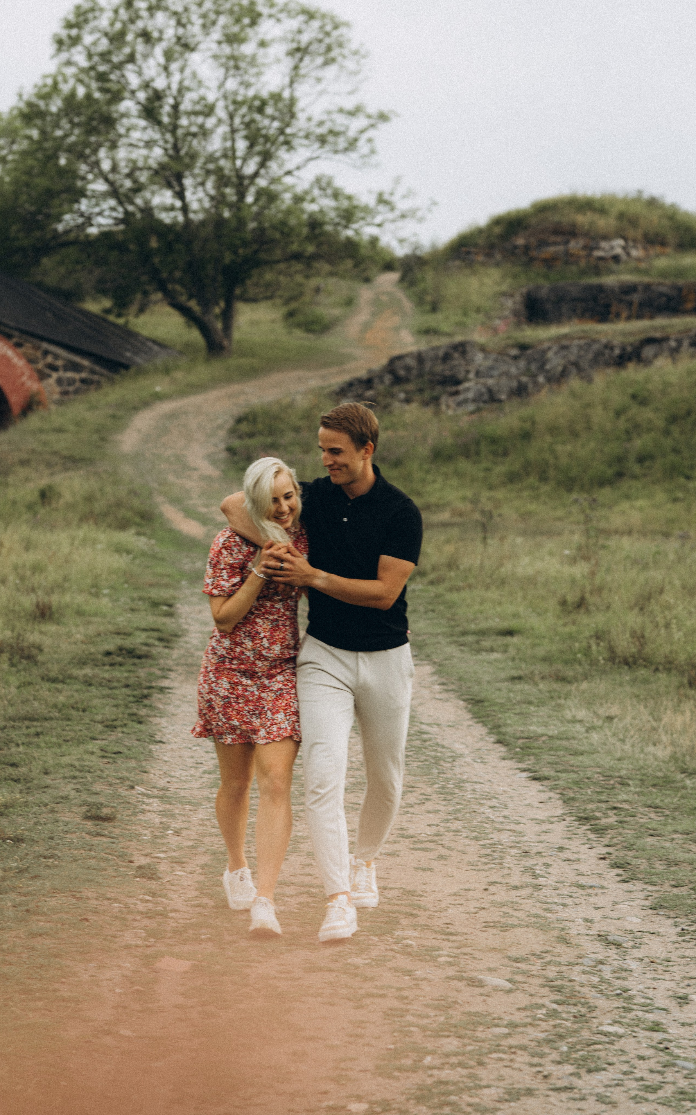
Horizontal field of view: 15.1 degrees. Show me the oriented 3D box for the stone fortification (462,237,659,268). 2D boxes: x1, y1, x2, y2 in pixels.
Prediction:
[{"bbox_3d":[4.977,-7.181,62.000,4.700,0.720,1.600,0,2,7],"label":"stone fortification"}]

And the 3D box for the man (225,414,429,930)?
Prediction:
[{"bbox_3d":[-0.088,0.362,9.080,0.660,1.800,0.750,0,2,12],"label":"man"}]

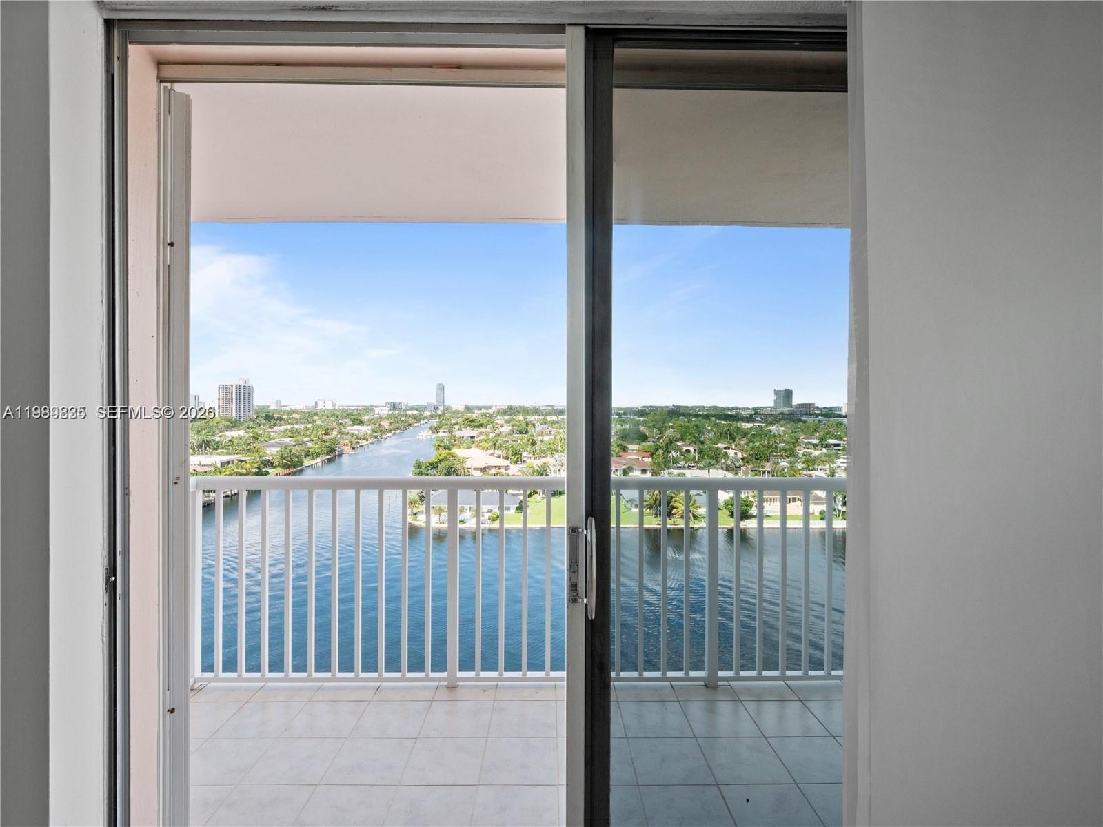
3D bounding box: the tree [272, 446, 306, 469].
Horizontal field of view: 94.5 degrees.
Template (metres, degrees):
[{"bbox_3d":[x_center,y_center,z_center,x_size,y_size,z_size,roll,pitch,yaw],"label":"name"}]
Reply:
[{"bbox_3d":[-110.662,18.535,215.000,12.200,9.200,11.000,0,1,-27],"label":"tree"}]

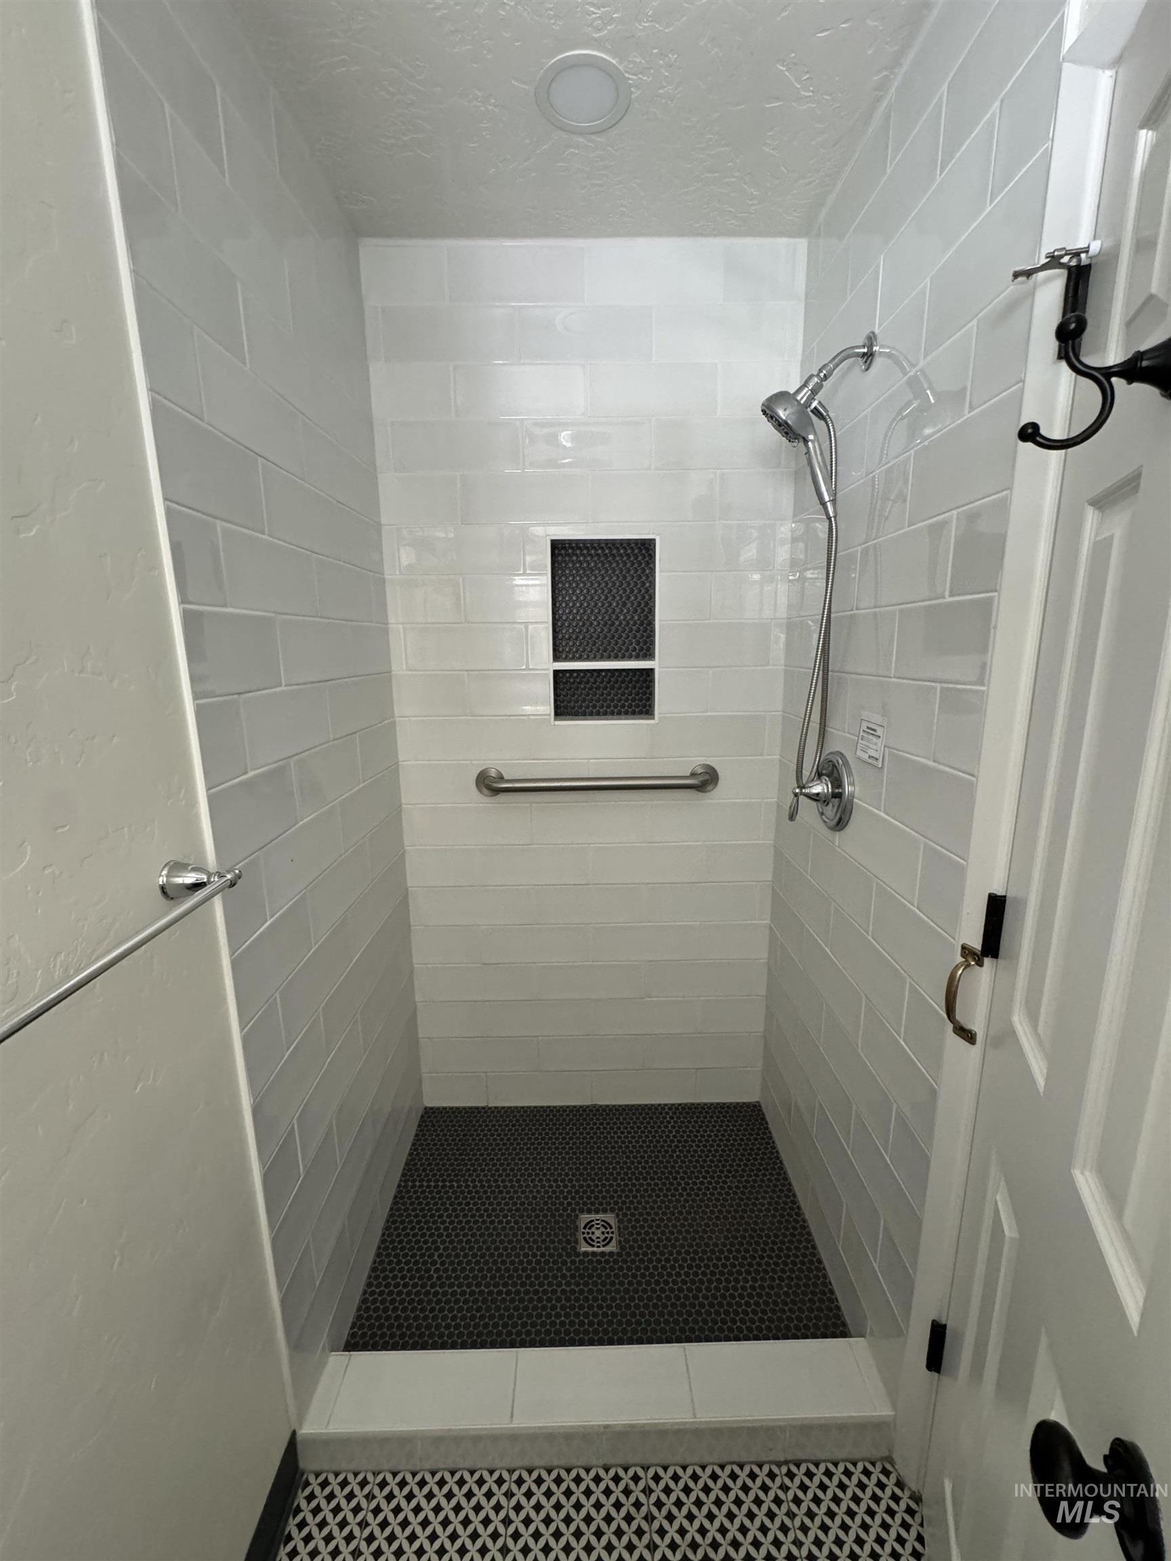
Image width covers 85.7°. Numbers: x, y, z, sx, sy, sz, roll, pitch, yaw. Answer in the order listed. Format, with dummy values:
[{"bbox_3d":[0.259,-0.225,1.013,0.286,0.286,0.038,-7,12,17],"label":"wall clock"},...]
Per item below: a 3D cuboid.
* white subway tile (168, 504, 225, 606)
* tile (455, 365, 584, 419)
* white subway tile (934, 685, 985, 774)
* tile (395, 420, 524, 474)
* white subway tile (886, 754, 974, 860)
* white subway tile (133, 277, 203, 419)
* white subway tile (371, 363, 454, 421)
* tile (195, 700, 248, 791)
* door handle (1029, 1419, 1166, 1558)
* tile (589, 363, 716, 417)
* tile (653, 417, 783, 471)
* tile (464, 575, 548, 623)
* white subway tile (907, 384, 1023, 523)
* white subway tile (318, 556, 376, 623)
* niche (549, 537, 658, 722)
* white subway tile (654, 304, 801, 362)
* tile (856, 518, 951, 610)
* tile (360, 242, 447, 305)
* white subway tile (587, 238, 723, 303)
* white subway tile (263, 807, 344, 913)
[{"bbox_3d":[-0.527,-0.301,0.857,0.010,0.121,0.111,-1,12,0],"label":"white subway tile"},{"bbox_3d":[-0.164,-0.976,1.584,0.329,0.122,0.010,-1,12,0],"label":"tile"},{"bbox_3d":[0.558,-0.076,0.941,0.010,0.122,0.113,-1,12,0],"label":"white subway tile"},{"bbox_3d":[-0.329,-0.851,1.609,0.329,0.122,0.010,-1,12,0],"label":"tile"},{"bbox_3d":[0.552,0.033,1.027,0.010,0.122,0.263,-1,12,0],"label":"white subway tile"},{"bbox_3d":[-0.530,-0.542,0.805,0.010,0.122,0.111,-1,12,0],"label":"white subway tile"},{"bbox_3d":[-0.433,-0.974,1.587,0.202,0.122,0.010,-1,12,0],"label":"white subway tile"},{"bbox_3d":[-0.526,-0.058,0.914,0.010,0.122,0.111,-1,12,0],"label":"tile"},{"bbox_3d":[0.339,0.477,0.426,0.059,0.065,0.065,4,13,23],"label":"door handle"},{"bbox_3d":[0.169,-0.981,1.589,0.330,0.122,0.010,-1,12,0],"label":"tile"},{"bbox_3d":[0.335,-0.860,1.614,0.329,0.122,0.010,-1,12,0],"label":"tile"},{"bbox_3d":[-0.209,-0.485,1.689,0.227,0.122,0.010,-1,12,0],"label":"tile"},{"bbox_3d":[0.547,-0.456,0.924,0.010,0.122,0.260,-1,12,0],"label":"white subway tile"},{"bbox_3d":[-0.534,-0.420,1.408,0.010,0.122,0.332,-1,12,0],"label":"white subway tile"},{"bbox_3d":[0.051,-0.405,1.732,0.290,0.489,0.090,-1,12,0],"label":"niche"},{"bbox_3d":[0.348,-1.105,1.563,0.357,0.122,0.010,-1,12,0],"label":"white subway tile"},{"bbox_3d":[0.541,-0.364,1.086,0.010,0.121,0.322,-1,12,0],"label":"tile"},{"bbox_3d":[-0.431,-1.213,1.518,0.203,0.132,0.010,-1,12,0],"label":"tile"},{"bbox_3d":[0.167,-1.221,1.532,0.329,0.122,0.010,-1,12,-1],"label":"white subway tile"},{"bbox_3d":[-0.529,0.143,1.196,0.010,0.122,0.335,-1,12,0],"label":"white subway tile"}]

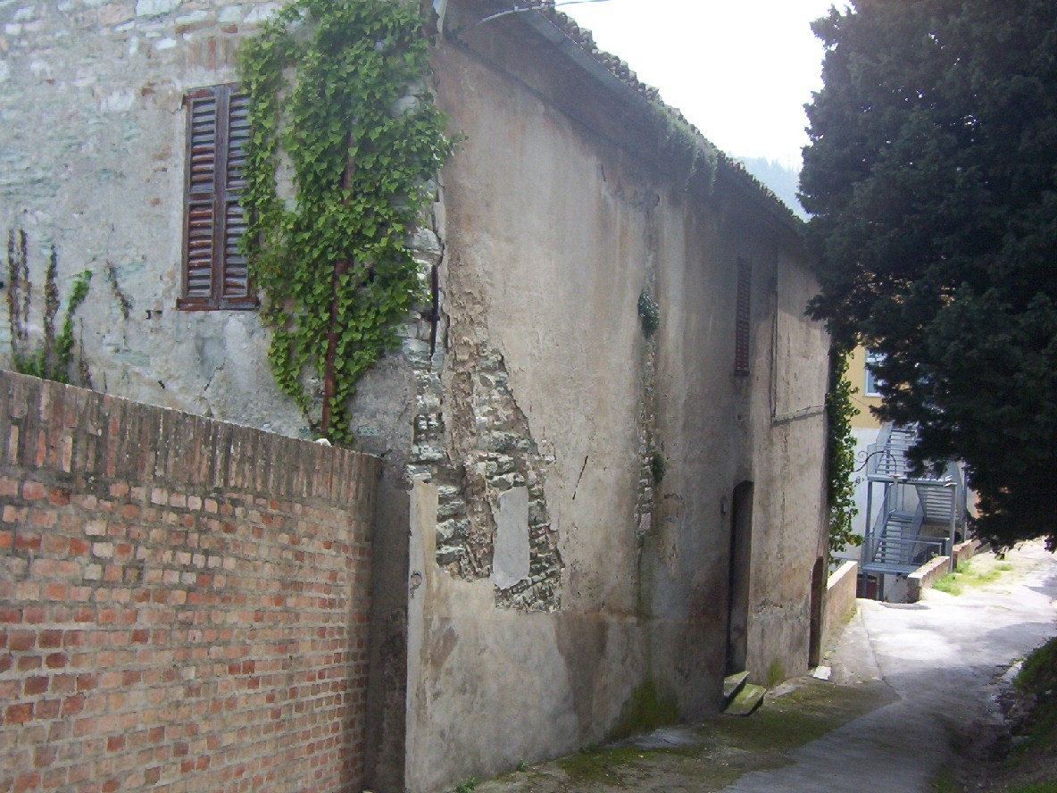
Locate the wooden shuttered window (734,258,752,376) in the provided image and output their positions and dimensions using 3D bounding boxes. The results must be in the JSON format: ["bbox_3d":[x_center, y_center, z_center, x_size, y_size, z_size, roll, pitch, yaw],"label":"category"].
[{"bbox_3d":[2.641,-0.971,13.487,0.100,1.443,0.857,3,3,22],"label":"wooden shuttered window"}]

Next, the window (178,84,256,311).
[{"bbox_3d":[-1.812,-1.162,6.432,0.570,1.302,0.100,3,3,26],"label":"window"}]

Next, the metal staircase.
[{"bbox_3d":[13.635,3.387,38.712,3.000,5.766,4.600,3,3,25],"label":"metal staircase"}]

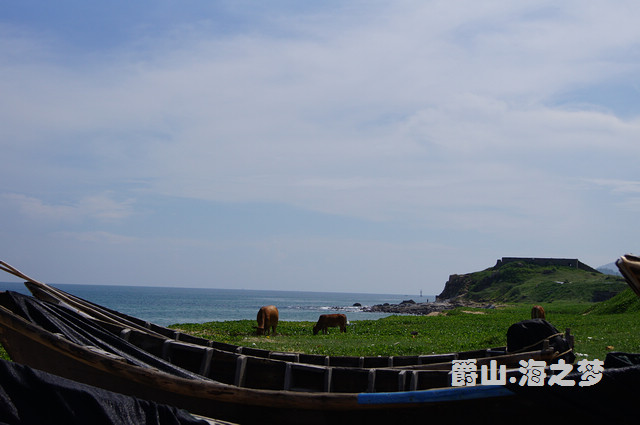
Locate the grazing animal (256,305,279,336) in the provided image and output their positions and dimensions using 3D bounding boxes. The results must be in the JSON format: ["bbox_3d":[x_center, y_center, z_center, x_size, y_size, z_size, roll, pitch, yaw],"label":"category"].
[{"bbox_3d":[-2.134,4.317,42.500,0.600,1.240,1.850,1,-4,16],"label":"grazing animal"}]

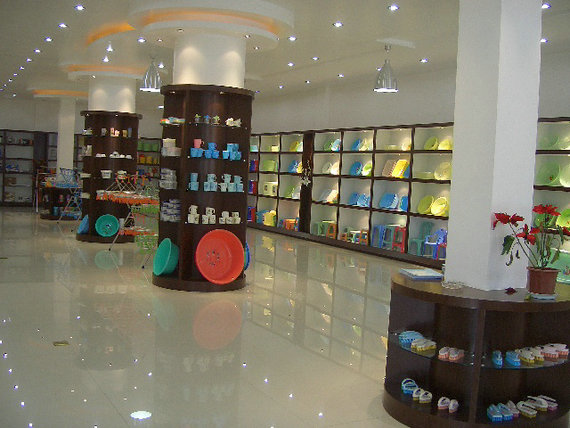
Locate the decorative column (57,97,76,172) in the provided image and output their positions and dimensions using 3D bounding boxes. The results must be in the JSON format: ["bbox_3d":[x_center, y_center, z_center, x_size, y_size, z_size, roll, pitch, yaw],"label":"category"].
[{"bbox_3d":[-5.543,-1.865,16.300,0.440,2.300,0.440,1,4,-30],"label":"decorative column"}]

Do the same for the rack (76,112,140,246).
[{"bbox_3d":[-3.336,-0.693,12.200,1.170,2.480,1.170,1,4,-30],"label":"rack"}]

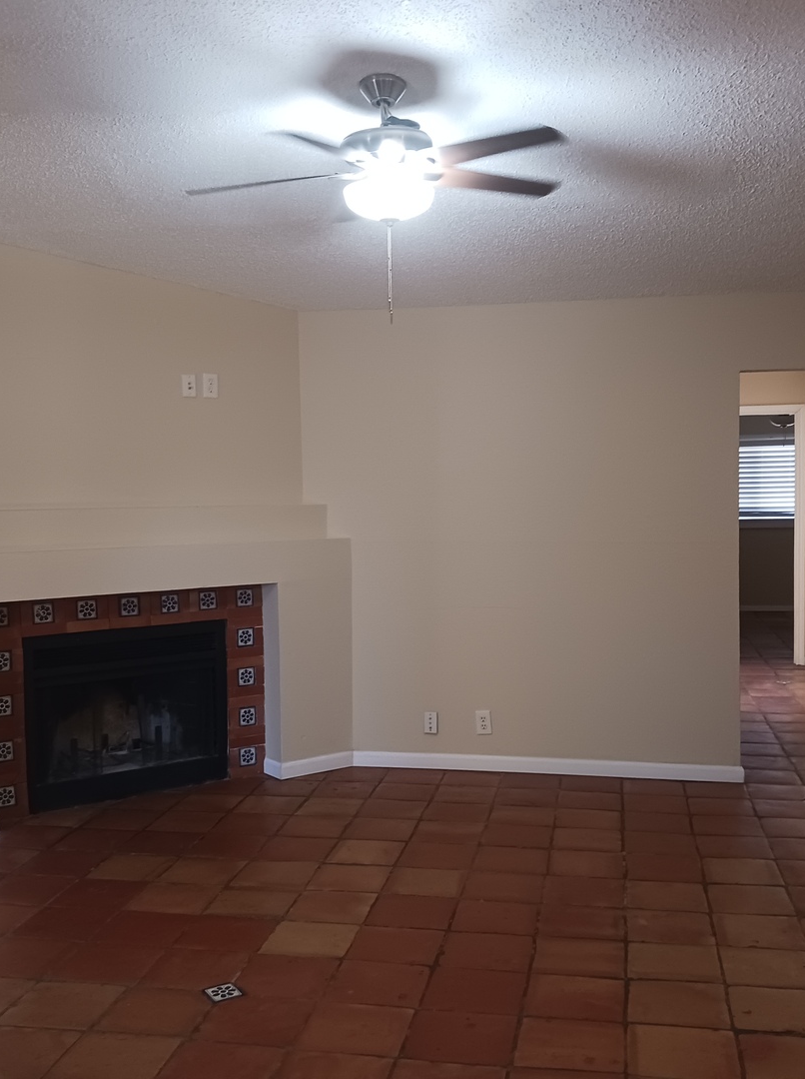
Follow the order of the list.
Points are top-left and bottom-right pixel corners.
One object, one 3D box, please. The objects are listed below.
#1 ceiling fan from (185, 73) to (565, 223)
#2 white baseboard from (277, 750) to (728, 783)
[{"bbox_3d":[-0.086,-1.267,3.646,1.280,0.465,1.280,0,3,11],"label":"ceiling fan"},{"bbox_3d":[0.493,1.201,5.808,2.478,0.085,0.314,0,3,11],"label":"white baseboard"}]

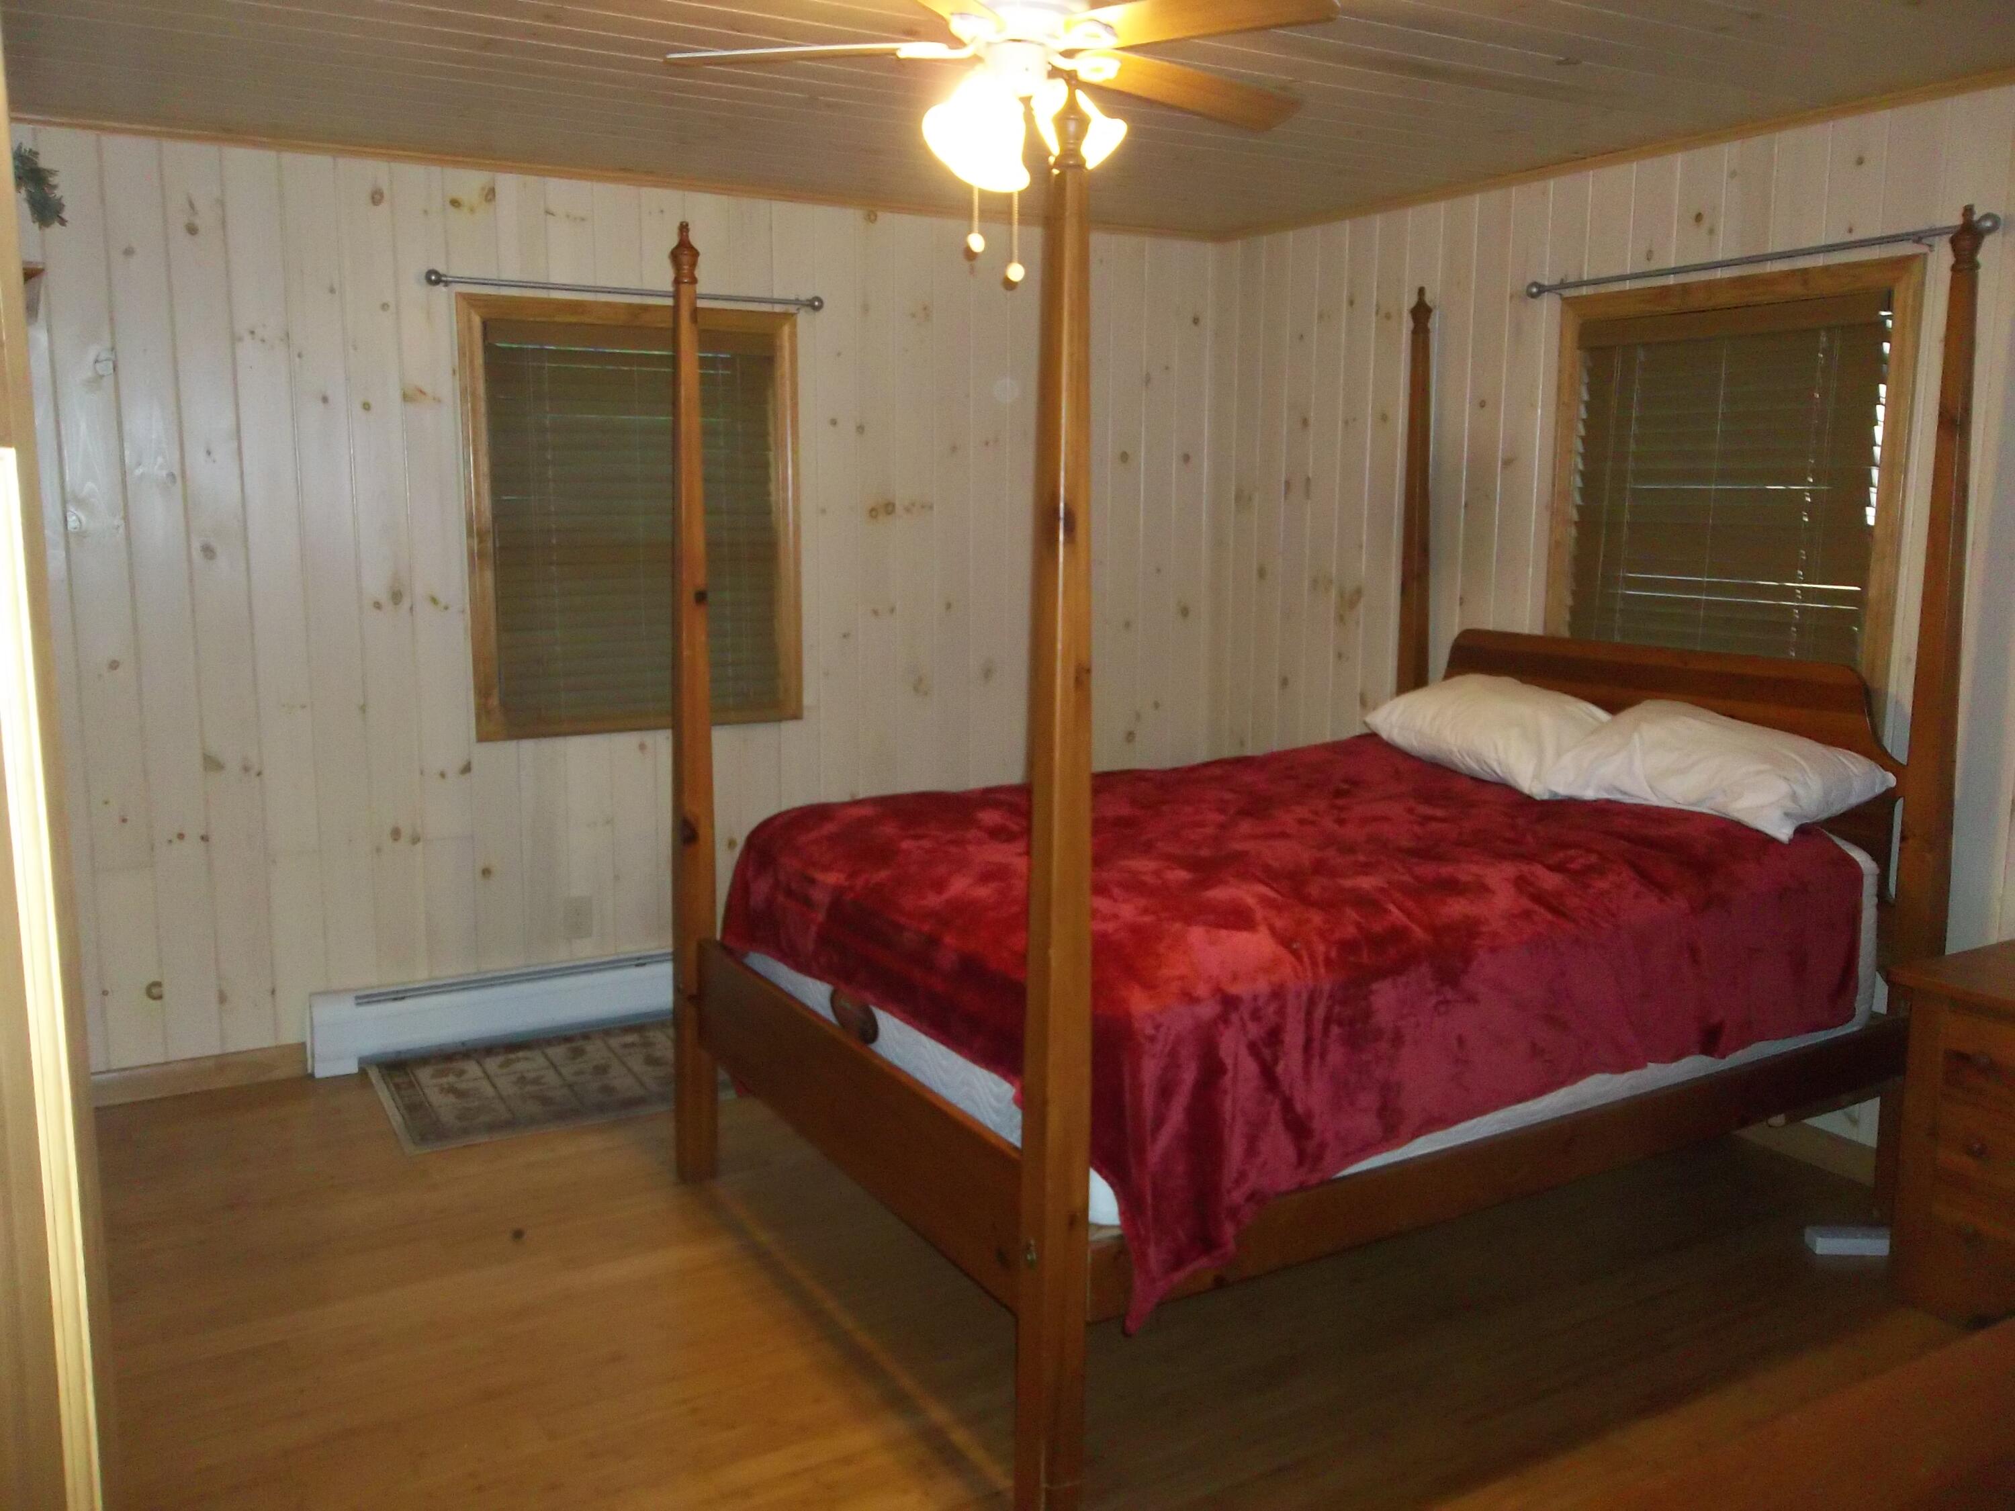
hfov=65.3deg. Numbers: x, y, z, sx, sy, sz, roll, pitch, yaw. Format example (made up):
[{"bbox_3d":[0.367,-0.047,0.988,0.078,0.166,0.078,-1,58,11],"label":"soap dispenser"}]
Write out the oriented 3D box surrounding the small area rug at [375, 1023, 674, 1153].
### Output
[{"bbox_3d":[-1.125,0.852,4.288,1.090,0.012,0.700,-5,11,-30],"label":"small area rug"}]

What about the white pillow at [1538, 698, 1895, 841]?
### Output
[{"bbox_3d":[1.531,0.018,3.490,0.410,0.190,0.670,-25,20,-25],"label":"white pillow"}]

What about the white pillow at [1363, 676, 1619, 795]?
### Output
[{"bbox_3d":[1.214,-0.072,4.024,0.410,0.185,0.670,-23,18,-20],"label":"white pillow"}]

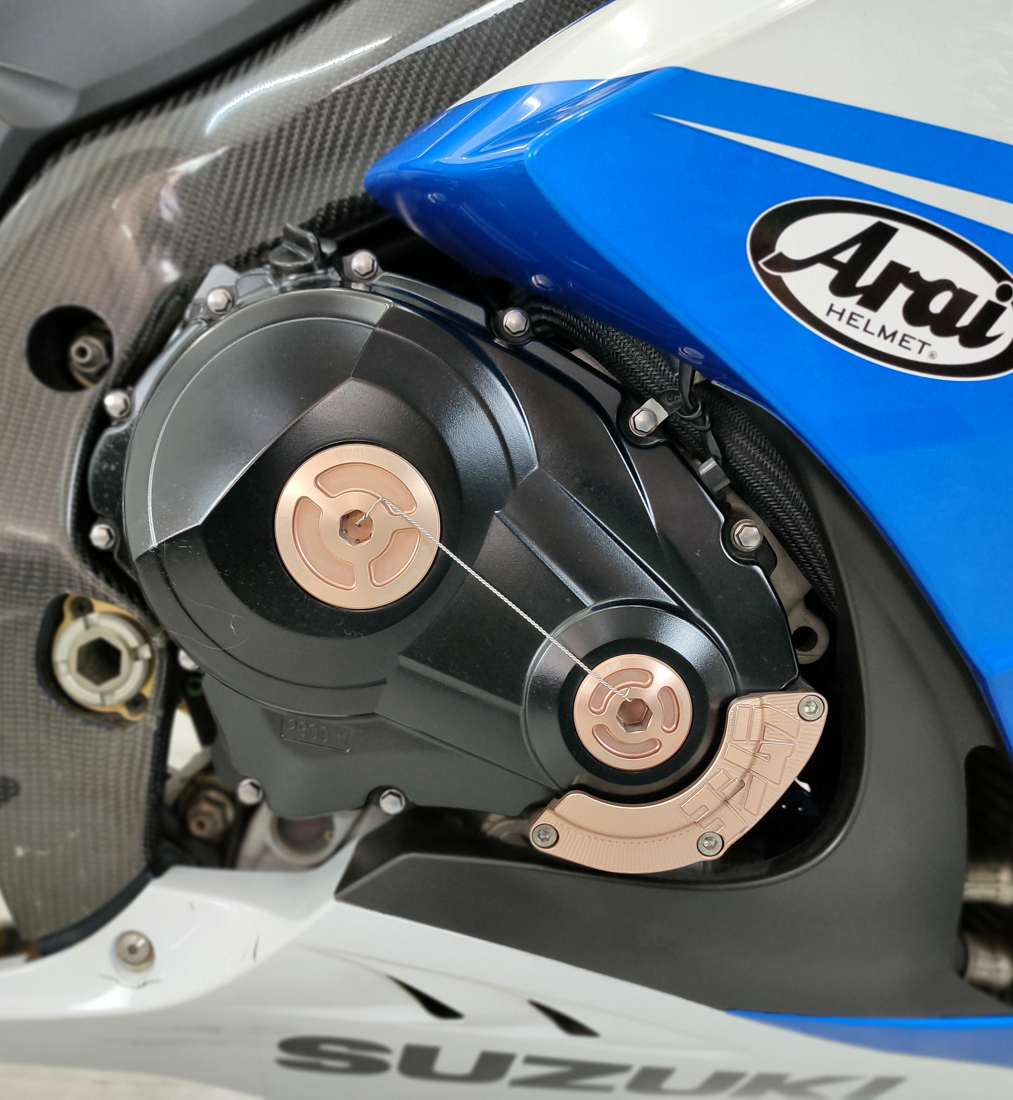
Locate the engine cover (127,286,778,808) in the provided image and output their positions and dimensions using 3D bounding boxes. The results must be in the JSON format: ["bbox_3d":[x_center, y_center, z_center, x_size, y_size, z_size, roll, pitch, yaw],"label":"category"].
[{"bbox_3d":[-0.017,0.000,0.515,0.262,0.212,0.070,0,2,-2],"label":"engine cover"}]

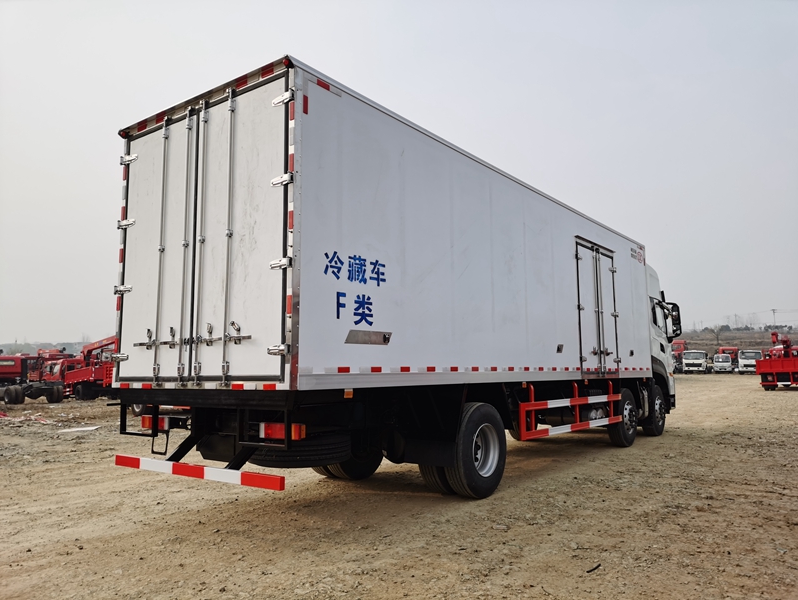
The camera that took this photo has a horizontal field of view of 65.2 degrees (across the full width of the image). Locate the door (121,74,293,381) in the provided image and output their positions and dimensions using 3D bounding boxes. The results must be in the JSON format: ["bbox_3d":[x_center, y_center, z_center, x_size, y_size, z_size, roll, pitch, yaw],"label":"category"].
[{"bbox_3d":[-1.827,-0.512,5.659,2.370,2.500,0.130,-5,-8,36],"label":"door"}]

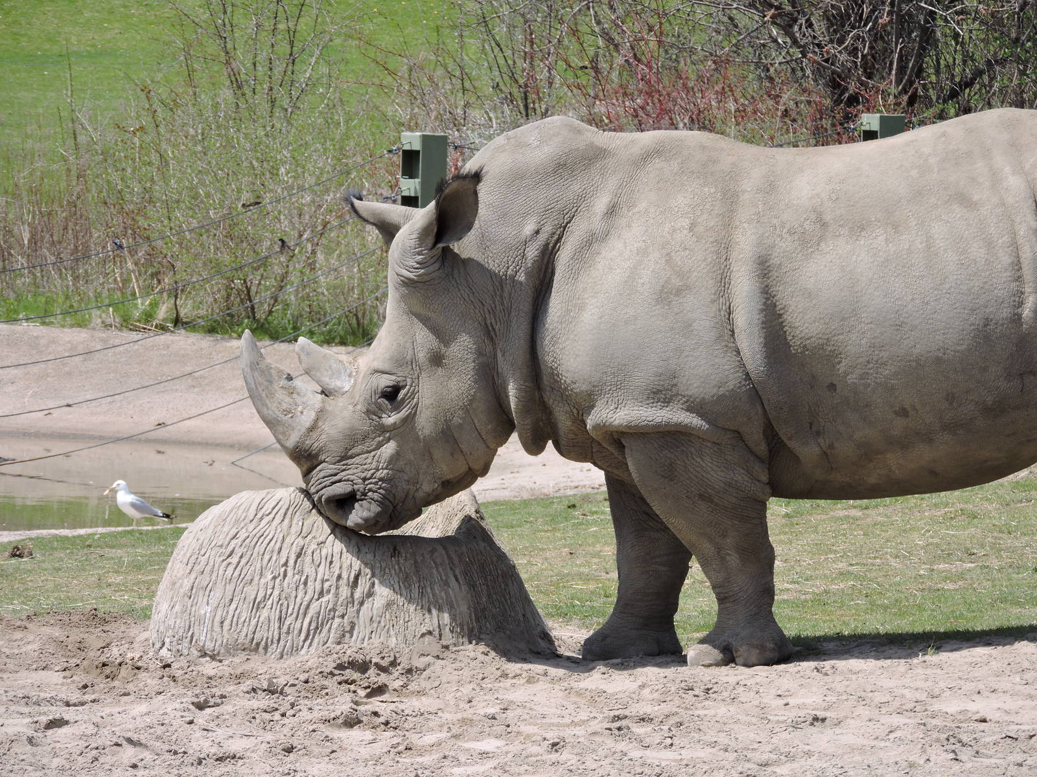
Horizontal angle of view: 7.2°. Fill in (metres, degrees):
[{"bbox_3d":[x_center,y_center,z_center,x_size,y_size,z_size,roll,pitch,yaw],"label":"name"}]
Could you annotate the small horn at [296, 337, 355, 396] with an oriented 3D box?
[{"bbox_3d":[-0.578,-0.074,24.850,0.146,0.212,0.130,-36,8,-6],"label":"small horn"}]

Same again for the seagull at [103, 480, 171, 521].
[{"bbox_3d":[-2.075,0.624,45.000,0.385,0.250,0.135,-1,3,-15],"label":"seagull"}]

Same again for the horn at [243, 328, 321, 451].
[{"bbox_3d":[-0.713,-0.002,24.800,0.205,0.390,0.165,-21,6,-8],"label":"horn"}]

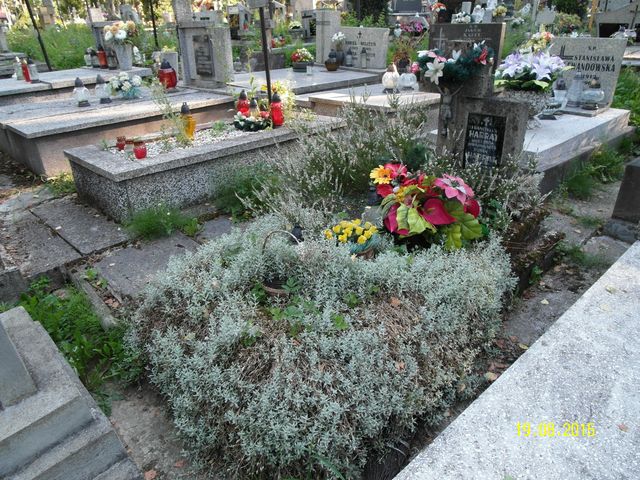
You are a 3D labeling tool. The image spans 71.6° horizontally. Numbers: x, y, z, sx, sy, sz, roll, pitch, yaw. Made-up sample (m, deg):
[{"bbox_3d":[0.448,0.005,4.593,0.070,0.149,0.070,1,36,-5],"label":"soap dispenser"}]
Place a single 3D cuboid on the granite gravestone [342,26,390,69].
[{"bbox_3d":[0.661,-2.906,6.679,0.861,0.528,0.110,22,35,34],"label":"granite gravestone"}]

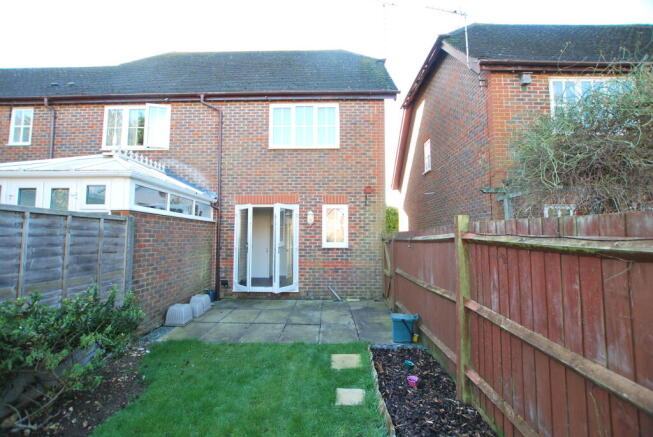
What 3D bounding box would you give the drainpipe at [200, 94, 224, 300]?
[{"bbox_3d":[-2.790,-0.537,6.539,0.518,4.924,0.240,0,-4,2],"label":"drainpipe"}]

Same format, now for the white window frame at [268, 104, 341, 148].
[{"bbox_3d":[-0.549,-2.267,6.734,1.758,1.169,0.090,0,-4,2],"label":"white window frame"}]

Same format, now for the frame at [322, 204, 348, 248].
[{"bbox_3d":[0.212,0.197,6.539,0.629,1.039,0.080,0,-4,2],"label":"frame"}]

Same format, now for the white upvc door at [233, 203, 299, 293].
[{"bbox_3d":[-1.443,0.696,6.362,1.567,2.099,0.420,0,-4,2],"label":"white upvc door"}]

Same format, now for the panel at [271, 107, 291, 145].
[{"bbox_3d":[-1.111,-2.255,6.750,0.472,0.977,0.030,0,-4,2],"label":"panel"}]

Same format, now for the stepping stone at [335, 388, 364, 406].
[{"bbox_3d":[0.247,1.840,2.776,0.301,0.040,0.279,0,-1,1],"label":"stepping stone"}]

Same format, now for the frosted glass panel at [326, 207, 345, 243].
[{"bbox_3d":[0.222,0.161,6.541,0.419,0.827,0.030,0,-4,2],"label":"frosted glass panel"}]

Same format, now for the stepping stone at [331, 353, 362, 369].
[{"bbox_3d":[0.256,1.840,3.473,0.393,0.040,0.381,0,-1,1],"label":"stepping stone"}]

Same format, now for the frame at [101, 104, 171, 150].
[{"bbox_3d":[-4.767,-2.284,6.810,1.719,1.173,0.150,0,-4,2],"label":"frame"}]

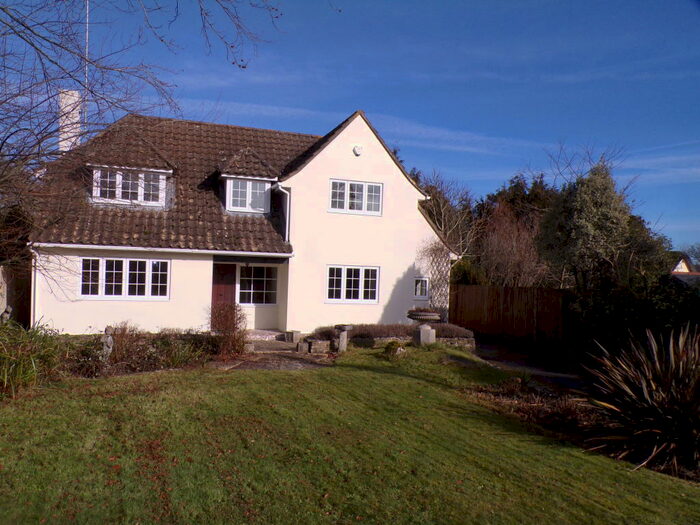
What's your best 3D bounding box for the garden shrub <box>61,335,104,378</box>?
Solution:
[{"bbox_3d":[-5.601,1.956,11.900,0.800,0.840,0.750,2,-1,-18],"label":"garden shrub"}]

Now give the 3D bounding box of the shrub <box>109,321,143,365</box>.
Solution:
[{"bbox_3d":[-5.095,1.843,13.000,0.680,1.000,0.650,2,-1,-18],"label":"shrub"}]

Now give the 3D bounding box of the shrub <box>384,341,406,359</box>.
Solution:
[{"bbox_3d":[1.207,2.361,15.400,0.600,0.450,0.500,2,-1,-18],"label":"shrub"}]

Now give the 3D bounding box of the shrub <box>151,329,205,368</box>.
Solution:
[{"bbox_3d":[-3.995,1.966,13.100,1.100,0.850,0.950,2,-1,-18],"label":"shrub"}]

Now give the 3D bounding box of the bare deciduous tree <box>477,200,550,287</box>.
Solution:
[{"bbox_3d":[6.848,0.049,23.953,3.200,5.360,3.200,2,-1,-18],"label":"bare deciduous tree"}]

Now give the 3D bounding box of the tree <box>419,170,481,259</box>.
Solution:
[{"bbox_3d":[3.778,-0.634,23.943,3.600,6.530,3.600,2,-1,-18],"label":"tree"}]

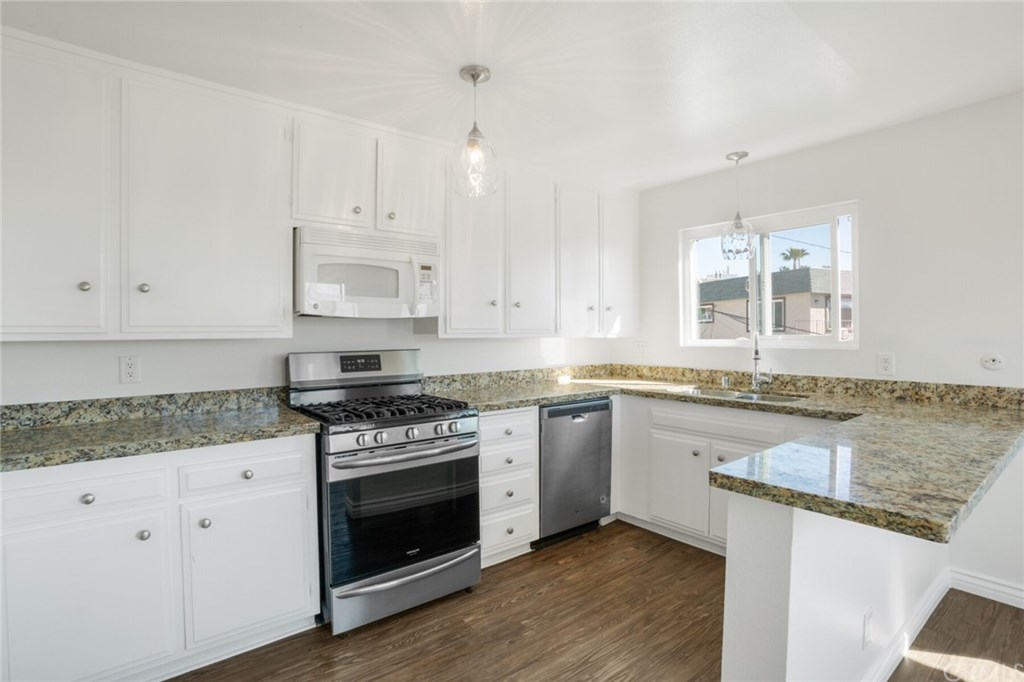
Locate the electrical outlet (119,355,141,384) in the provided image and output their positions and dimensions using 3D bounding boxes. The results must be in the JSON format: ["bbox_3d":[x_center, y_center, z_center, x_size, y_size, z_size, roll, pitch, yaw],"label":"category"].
[{"bbox_3d":[-1.716,0.131,2.171,0.075,0.123,0.015,-1,1,-37],"label":"electrical outlet"}]

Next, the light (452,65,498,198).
[{"bbox_3d":[-0.152,-0.865,2.037,0.185,0.523,0.185,0,1,0],"label":"light"}]

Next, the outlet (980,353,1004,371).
[{"bbox_3d":[2.272,0.099,2.287,0.015,0.077,0.077,-1,1,-37],"label":"outlet"}]

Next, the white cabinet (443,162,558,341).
[{"bbox_3d":[-0.144,-0.562,3.161,0.890,1.083,0.342,-1,1,-37],"label":"white cabinet"}]

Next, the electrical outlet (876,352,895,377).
[{"bbox_3d":[2.021,0.128,2.618,0.015,0.118,0.075,-1,1,-37],"label":"electrical outlet"}]

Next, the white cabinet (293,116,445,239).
[{"bbox_3d":[-0.810,-0.825,2.649,0.810,0.540,0.342,-1,1,-37],"label":"white cabinet"}]

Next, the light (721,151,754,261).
[{"bbox_3d":[1.394,-0.823,2.988,0.191,0.643,0.191,-1,1,-37],"label":"light"}]

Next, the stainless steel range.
[{"bbox_3d":[-0.666,0.653,2.507,0.761,1.181,0.721,-1,1,-37],"label":"stainless steel range"}]

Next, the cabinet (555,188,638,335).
[{"bbox_3d":[0.576,-0.572,3.710,0.919,1.083,0.342,-1,1,-37],"label":"cabinet"}]

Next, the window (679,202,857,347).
[{"bbox_3d":[1.629,-0.384,3.190,0.100,0.852,1.142,-1,1,-37],"label":"window"}]

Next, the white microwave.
[{"bbox_3d":[-0.801,-0.334,2.621,0.752,0.428,0.405,-1,1,-37],"label":"white microwave"}]

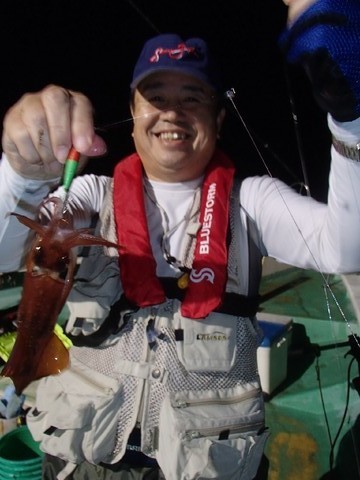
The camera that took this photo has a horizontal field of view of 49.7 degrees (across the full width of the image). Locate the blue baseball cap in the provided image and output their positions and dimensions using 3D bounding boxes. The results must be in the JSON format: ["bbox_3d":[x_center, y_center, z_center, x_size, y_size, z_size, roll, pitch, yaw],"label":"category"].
[{"bbox_3d":[-0.006,-0.335,0.765,0.178,0.135,0.262,2,9,5],"label":"blue baseball cap"}]

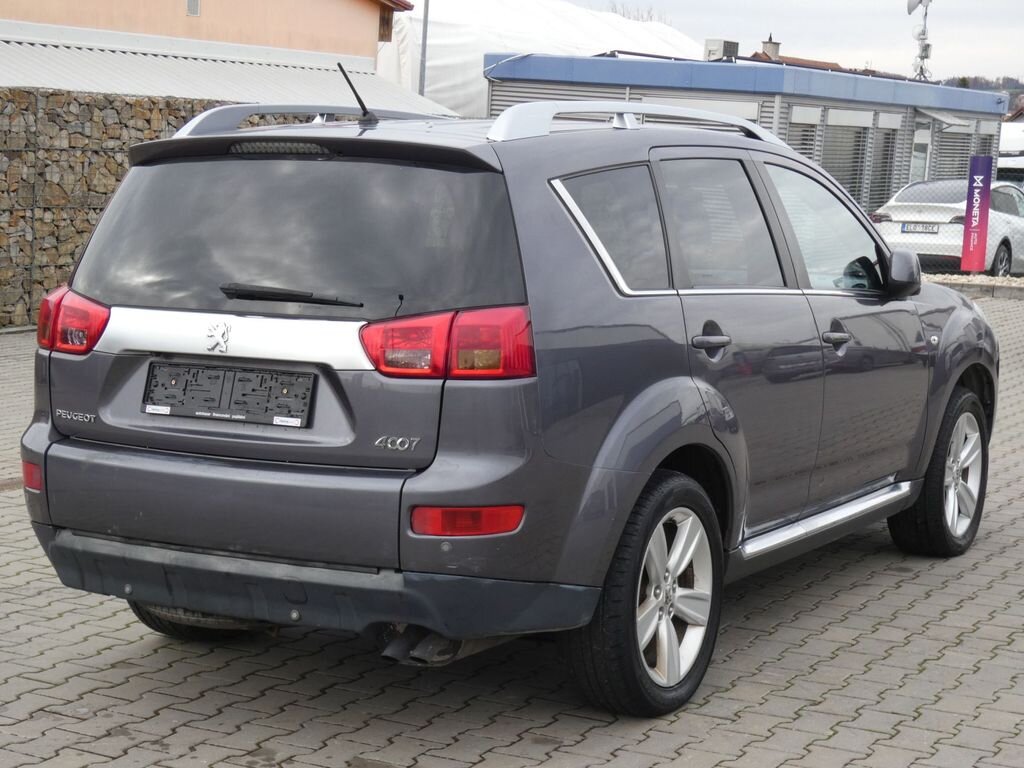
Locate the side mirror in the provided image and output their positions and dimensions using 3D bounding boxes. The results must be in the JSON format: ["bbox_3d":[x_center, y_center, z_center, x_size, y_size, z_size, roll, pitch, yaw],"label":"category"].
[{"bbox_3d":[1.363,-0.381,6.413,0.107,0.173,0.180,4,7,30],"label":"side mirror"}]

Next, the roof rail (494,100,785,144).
[{"bbox_3d":[0.452,-0.768,5.588,0.080,0.143,1.990,4,7,30],"label":"roof rail"}]

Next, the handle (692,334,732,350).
[{"bbox_3d":[0.561,-0.117,5.223,0.050,0.040,0.205,4,7,30],"label":"handle"}]

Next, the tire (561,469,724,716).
[{"bbox_3d":[0.359,0.571,5.103,0.230,0.700,0.700,4,7,30],"label":"tire"}]

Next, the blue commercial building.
[{"bbox_3d":[4.705,-3.836,33.518,4.932,3.200,12.706,8,9,28],"label":"blue commercial building"}]

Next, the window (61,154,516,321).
[{"bbox_3d":[-0.617,-0.365,4.902,1.460,0.487,0.157,4,-23,30],"label":"window"}]

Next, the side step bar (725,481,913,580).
[{"bbox_3d":[1.019,0.463,6.108,0.095,0.107,1.690,4,7,30],"label":"side step bar"}]

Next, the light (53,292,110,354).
[{"bbox_3d":[-1.151,-0.159,5.039,0.243,0.180,0.071,6,8,40],"label":"light"}]

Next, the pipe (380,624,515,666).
[{"bbox_3d":[-0.166,0.638,4.670,0.220,0.115,0.330,4,7,30],"label":"pipe"}]

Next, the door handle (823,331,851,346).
[{"bbox_3d":[1.041,-0.150,5.995,0.043,0.044,0.240,4,7,30],"label":"door handle"}]

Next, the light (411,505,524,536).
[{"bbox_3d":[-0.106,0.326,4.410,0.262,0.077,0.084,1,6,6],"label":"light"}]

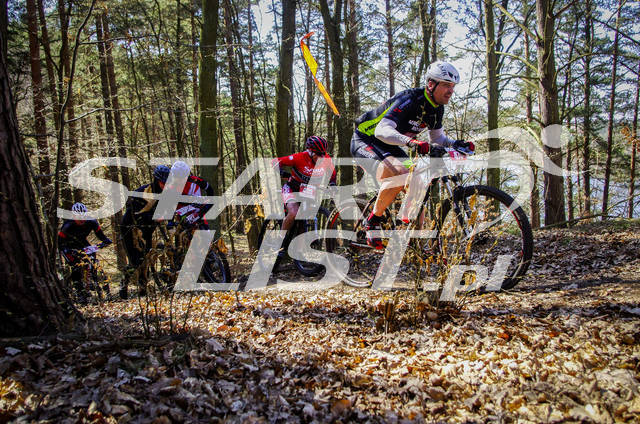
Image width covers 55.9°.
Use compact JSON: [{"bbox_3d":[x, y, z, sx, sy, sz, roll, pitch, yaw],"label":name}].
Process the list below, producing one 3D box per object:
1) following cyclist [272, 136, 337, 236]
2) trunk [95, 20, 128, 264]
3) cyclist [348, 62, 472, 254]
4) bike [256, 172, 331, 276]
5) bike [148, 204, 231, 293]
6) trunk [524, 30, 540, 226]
[{"bbox_3d":[-0.178,-0.199,6.500,0.660,1.240,0.880,-4,3,-27],"label":"following cyclist"},{"bbox_3d":[-4.470,-1.421,12.863,0.230,5.430,0.230,-5,3,0],"label":"trunk"},{"bbox_3d":[0.705,-0.431,4.600,0.970,1.420,0.620,0,4,38],"label":"cyclist"},{"bbox_3d":[-0.312,0.137,6.600,0.700,1.060,1.750,-4,3,-31],"label":"bike"},{"bbox_3d":[-1.635,0.454,7.500,0.680,1.050,1.720,-4,4,-37],"label":"bike"},{"bbox_3d":[4.886,-1.925,13.883,0.220,4.630,0.220,-3,3,0],"label":"trunk"}]

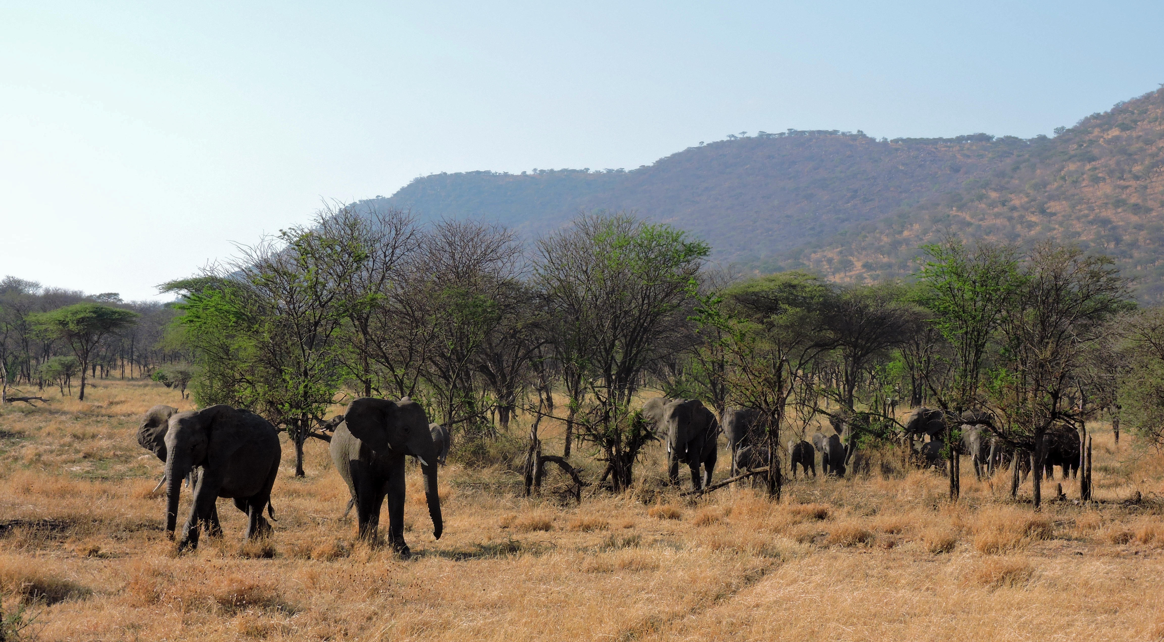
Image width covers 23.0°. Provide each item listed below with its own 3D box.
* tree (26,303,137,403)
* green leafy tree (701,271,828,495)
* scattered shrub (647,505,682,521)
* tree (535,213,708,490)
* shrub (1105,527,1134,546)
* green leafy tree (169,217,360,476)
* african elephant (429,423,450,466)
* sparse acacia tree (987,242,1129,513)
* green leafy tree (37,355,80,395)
[{"bbox_3d":[-31.412,1.976,180.000,6.872,6.185,6.529,0,-1,0],"label":"tree"},{"bbox_3d":[4.497,1.570,70.500,3.140,5.585,3.140,0,-1,0],"label":"green leafy tree"},{"bbox_3d":[1.670,3.863,57.682,0.713,0.329,0.606,0,-1,0],"label":"scattered shrub"},{"bbox_3d":[1.038,0.823,75.000,4.534,7.302,4.307,0,-1,0],"label":"tree"},{"bbox_3d":[9.247,3.697,49.135,0.499,0.312,0.449,0,-1,0],"label":"shrub"},{"bbox_3d":[-9.660,0.803,87.000,5.840,7.944,5.256,0,-1,0],"label":"green leafy tree"},{"bbox_3d":[-4.927,4.039,93.000,0.850,1.500,1.900,1,-1,-25],"label":"african elephant"},{"bbox_3d":[10.743,1.231,64.500,3.242,5.972,3.080,0,-1,0],"label":"sparse acacia tree"},{"bbox_3d":[-34.240,3.599,187.000,2.856,2.618,2.713,0,-1,0],"label":"green leafy tree"}]

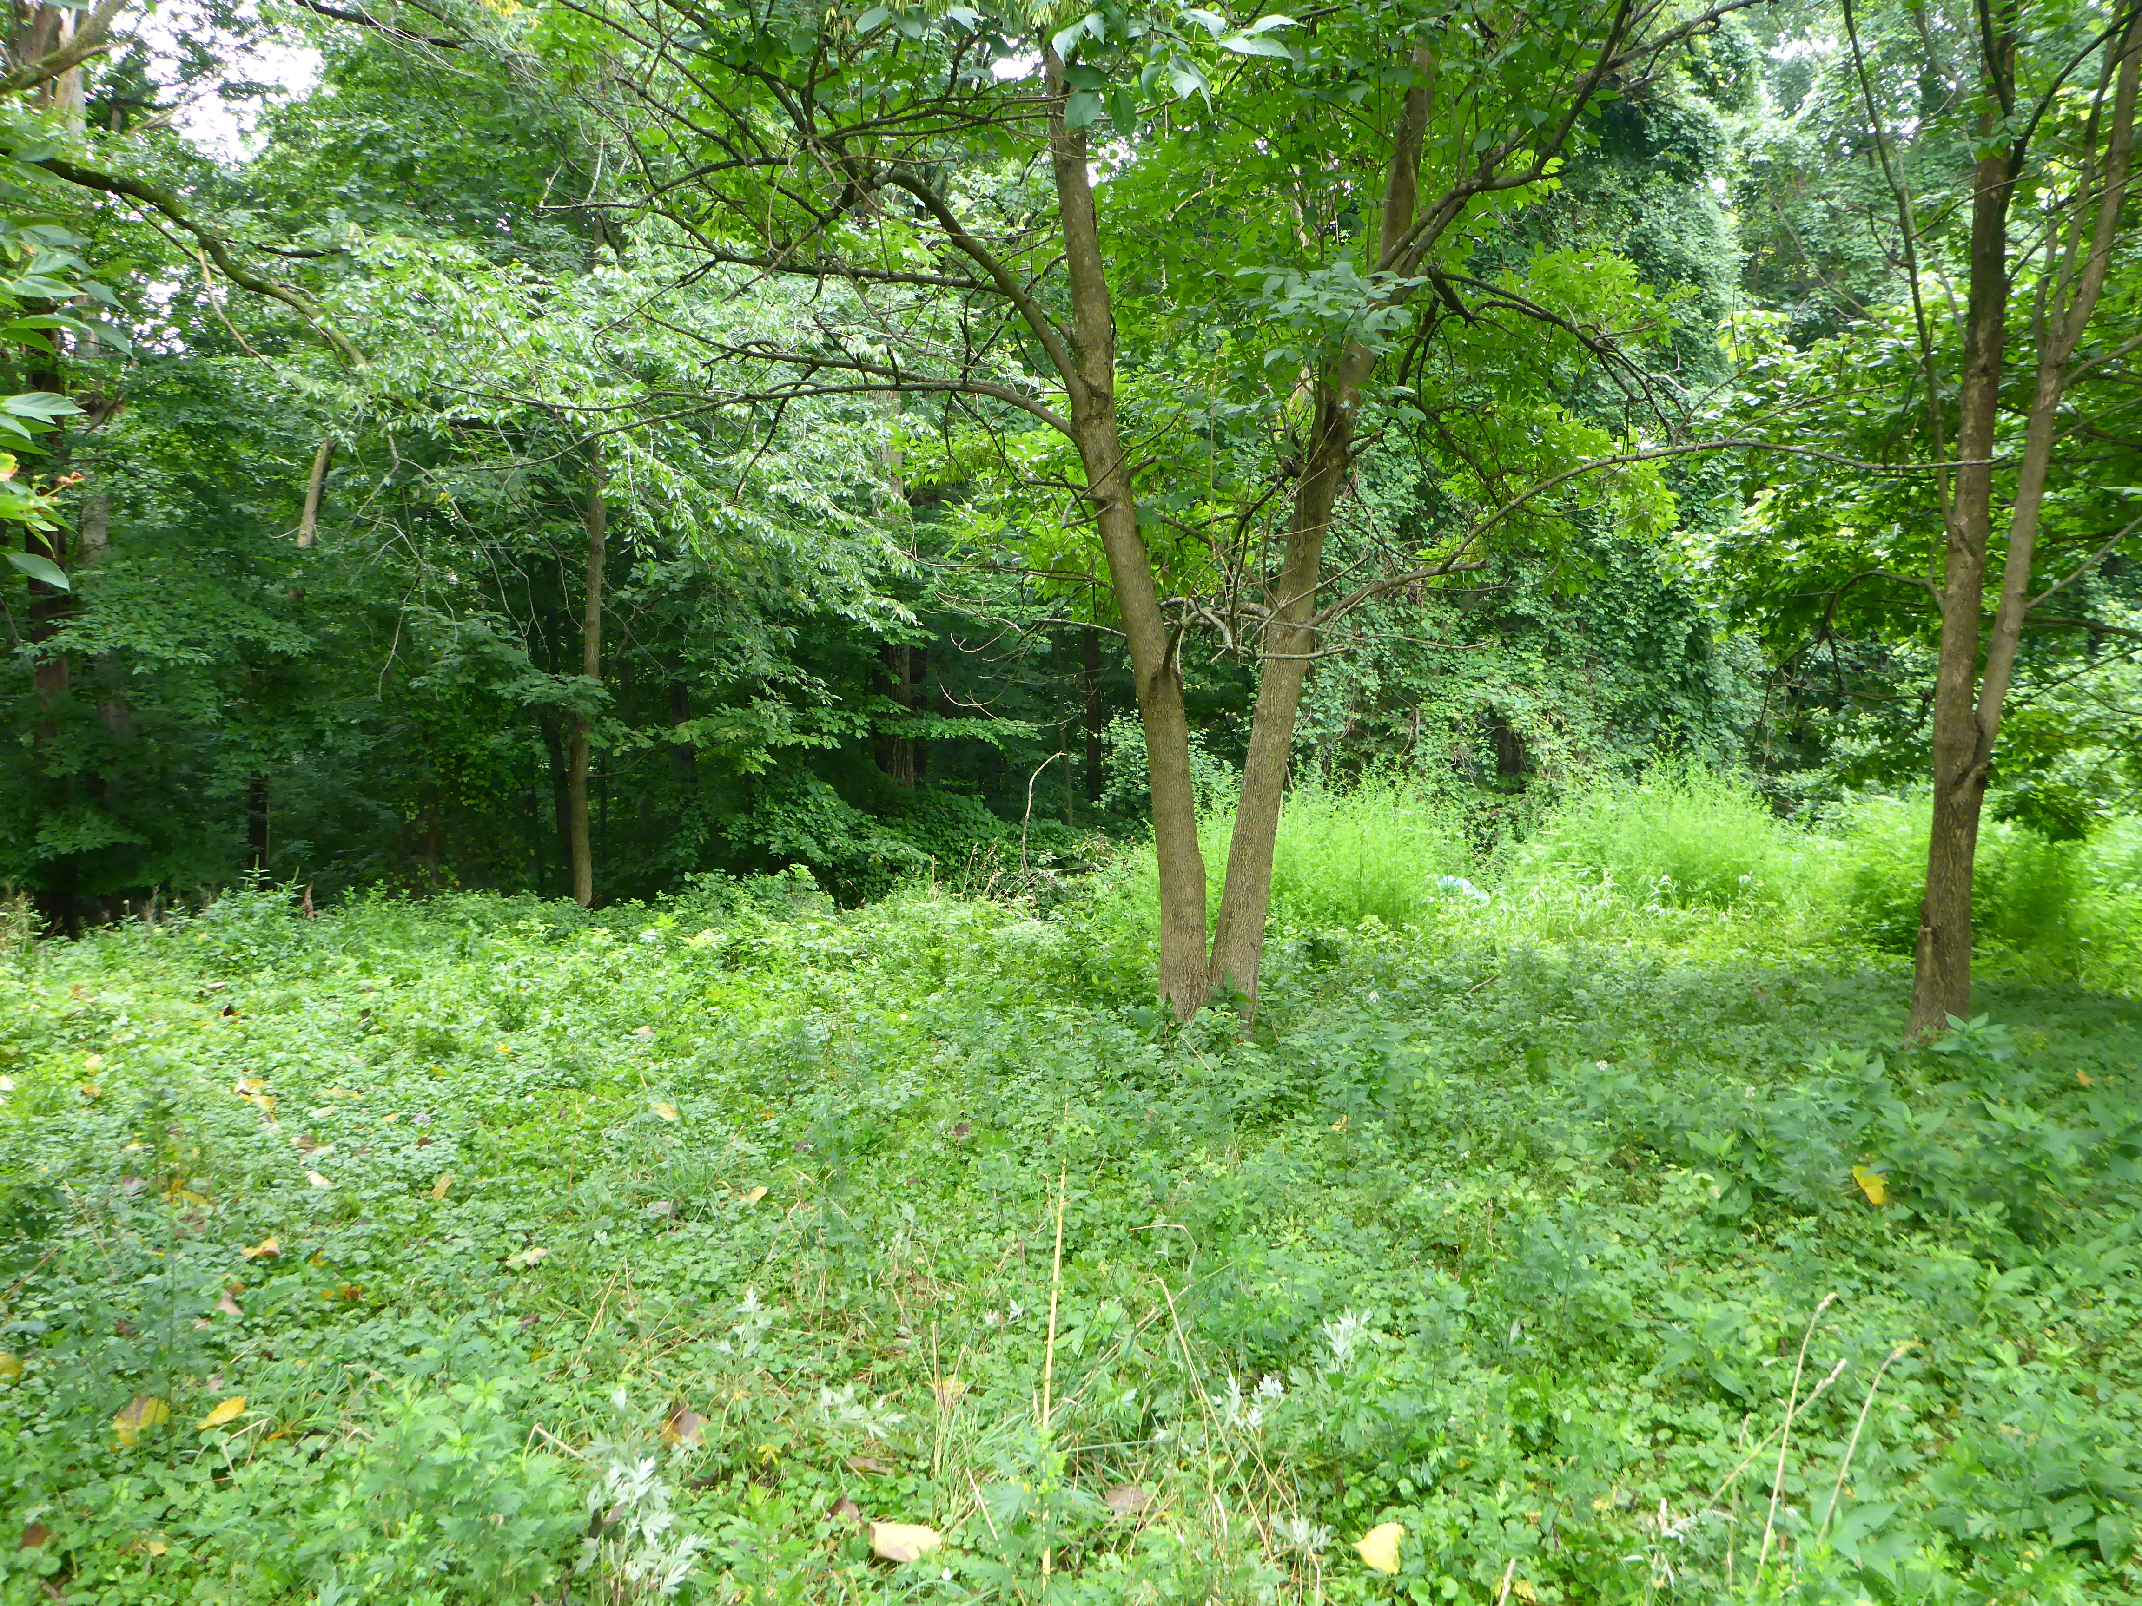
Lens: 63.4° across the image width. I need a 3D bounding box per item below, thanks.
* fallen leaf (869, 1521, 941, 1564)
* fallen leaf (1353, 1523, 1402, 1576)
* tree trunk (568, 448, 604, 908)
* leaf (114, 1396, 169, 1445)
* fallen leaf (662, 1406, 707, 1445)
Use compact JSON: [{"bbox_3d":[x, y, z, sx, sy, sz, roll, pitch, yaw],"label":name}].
[{"bbox_3d":[-0.294,1.315,3.080,0.128,0.045,0.100,0,3,0],"label":"fallen leaf"},{"bbox_3d":[0.547,1.325,3.080,0.090,0.050,0.090,0,3,0],"label":"fallen leaf"},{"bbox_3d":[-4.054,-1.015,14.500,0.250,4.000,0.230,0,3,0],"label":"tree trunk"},{"bbox_3d":[-1.931,1.285,3.600,0.115,0.050,0.110,0,3,0],"label":"leaf"},{"bbox_3d":[-0.803,1.295,3.600,0.095,0.045,0.090,0,3,0],"label":"fallen leaf"}]

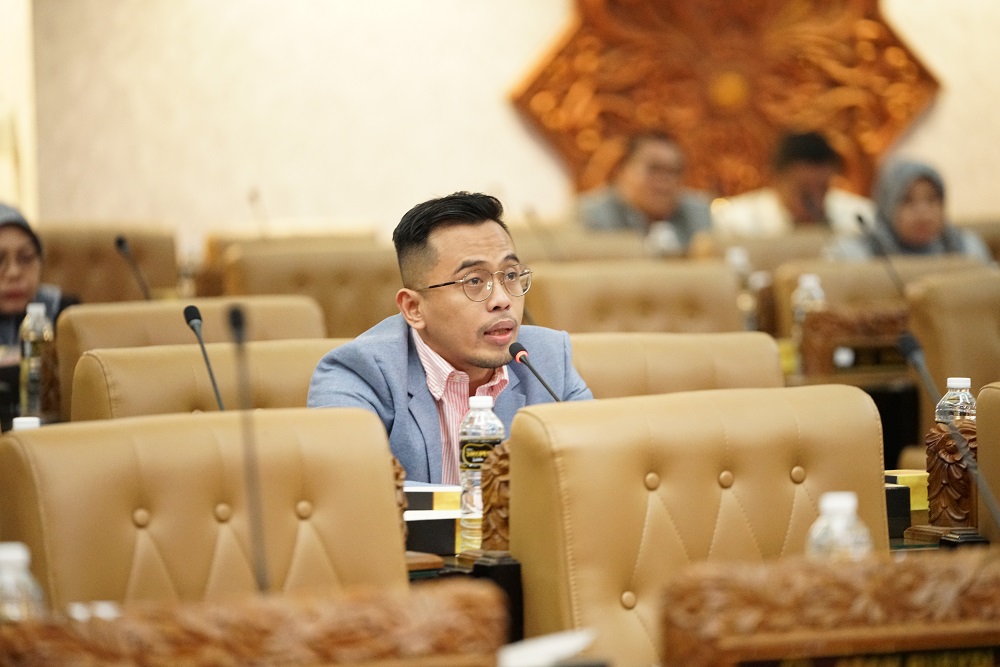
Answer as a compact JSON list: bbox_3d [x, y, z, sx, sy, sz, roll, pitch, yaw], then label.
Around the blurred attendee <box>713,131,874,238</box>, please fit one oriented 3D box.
[{"bbox_3d":[0.969,0.009,16.373,0.540,1.190,0.750,-2,3,-30],"label":"blurred attendee"}]

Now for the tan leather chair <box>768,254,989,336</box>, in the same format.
[{"bbox_3d":[0.939,0.359,12.277,0.580,1.050,0.640,-2,3,-29],"label":"tan leather chair"}]

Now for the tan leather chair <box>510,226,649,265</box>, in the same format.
[{"bbox_3d":[0.273,0.217,14.410,0.580,0.970,0.620,-2,3,-33],"label":"tan leather chair"}]

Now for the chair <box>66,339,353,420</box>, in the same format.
[{"bbox_3d":[-0.296,0.544,8.477,0.580,1.050,0.640,-2,3,-29],"label":"chair"}]

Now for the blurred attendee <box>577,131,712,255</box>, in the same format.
[{"bbox_3d":[0.507,0.022,16.070,0.520,1.200,0.750,-1,3,-28],"label":"blurred attendee"}]

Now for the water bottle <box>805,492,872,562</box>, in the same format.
[{"bbox_3d":[0.355,0.277,5.805,0.063,0.220,0.063,-2,3,-30],"label":"water bottle"}]

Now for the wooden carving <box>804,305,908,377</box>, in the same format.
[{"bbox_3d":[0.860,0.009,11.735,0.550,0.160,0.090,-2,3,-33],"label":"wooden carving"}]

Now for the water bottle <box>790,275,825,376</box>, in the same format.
[{"bbox_3d":[0.649,-0.020,11.650,0.064,0.214,0.064,-2,3,-33],"label":"water bottle"}]

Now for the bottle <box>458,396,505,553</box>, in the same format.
[{"bbox_3d":[-0.025,0.191,7.450,0.064,0.214,0.064,0,3,0],"label":"bottle"}]

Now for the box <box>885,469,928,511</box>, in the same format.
[{"bbox_3d":[0.596,0.235,8.339,0.090,0.055,0.110,-3,3,-35],"label":"box"}]

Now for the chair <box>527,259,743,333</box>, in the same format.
[{"bbox_3d":[0.387,0.376,11.674,0.580,1.050,0.640,-2,3,-27],"label":"chair"}]

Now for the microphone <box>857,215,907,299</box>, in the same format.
[{"bbox_3d":[0.836,-0.081,11.800,0.090,0.350,0.240,-2,3,-30],"label":"microphone"}]

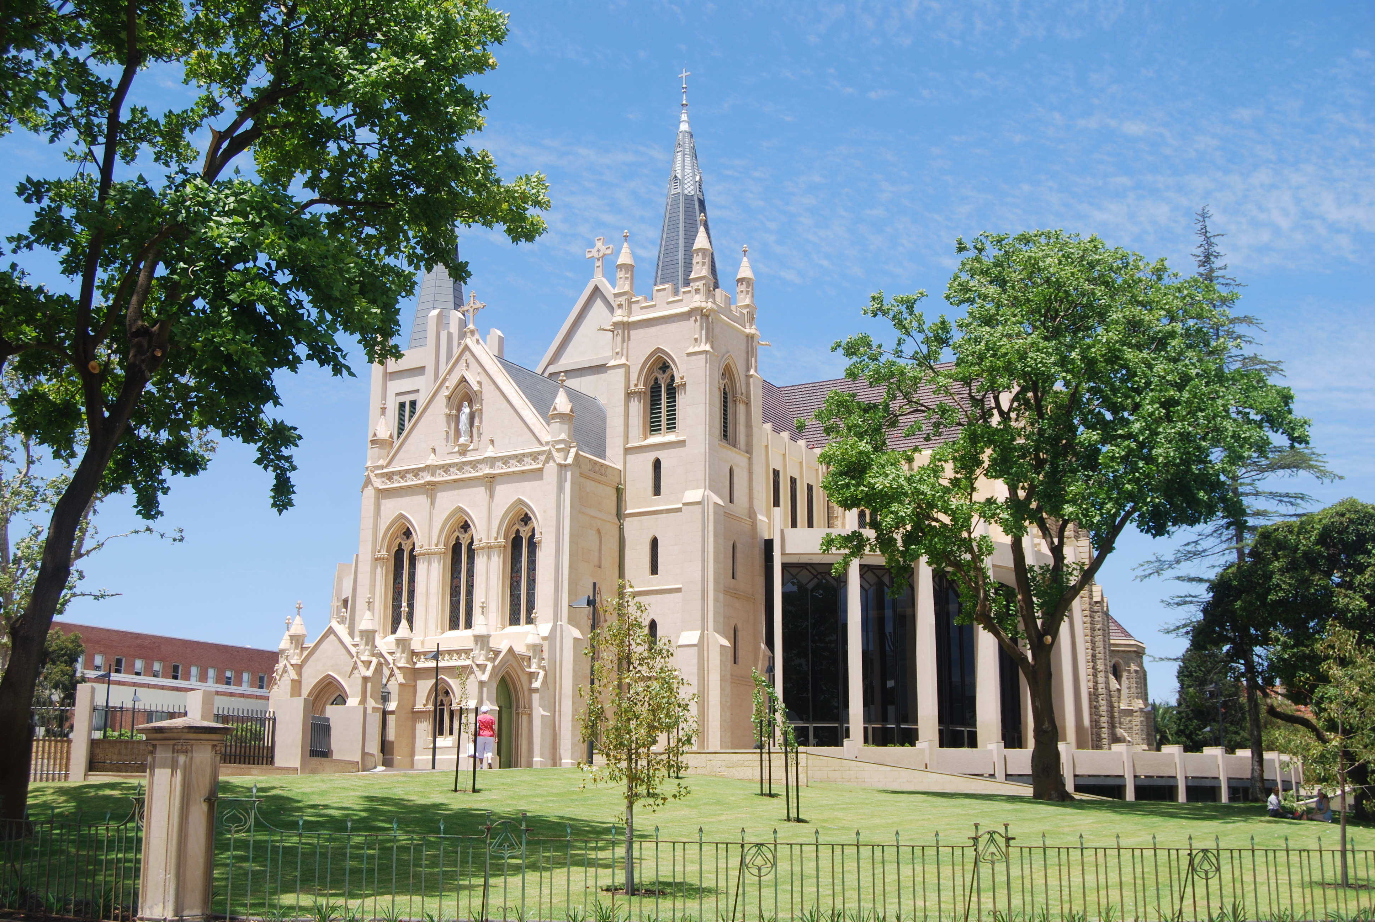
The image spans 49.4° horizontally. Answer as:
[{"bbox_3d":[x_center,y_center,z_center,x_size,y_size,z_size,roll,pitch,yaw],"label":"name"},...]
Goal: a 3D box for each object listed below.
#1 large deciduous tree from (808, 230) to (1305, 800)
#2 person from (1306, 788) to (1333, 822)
[{"bbox_3d":[10.232,1.195,41.266,13.200,15.925,12.500,0,-13,0],"label":"large deciduous tree"},{"bbox_3d":[17.595,9.561,41.595,0.650,0.861,0.500,7,-14,-26],"label":"person"}]

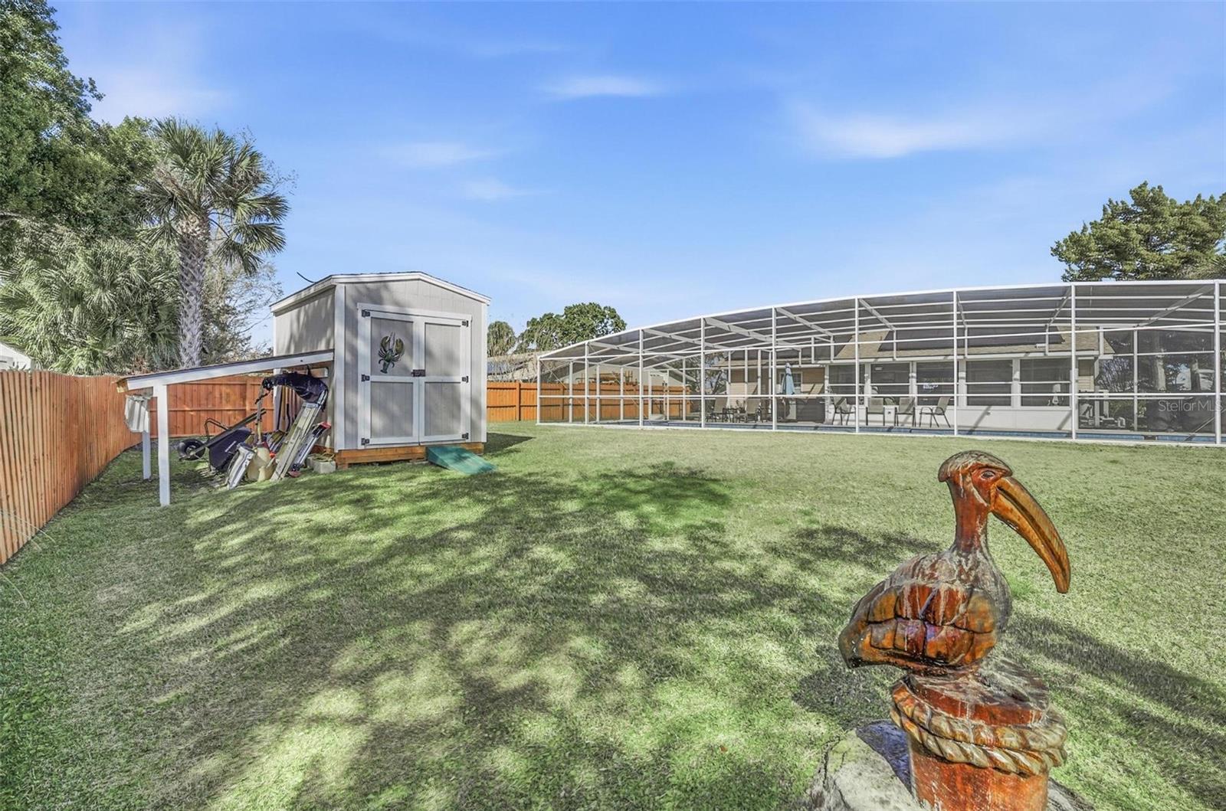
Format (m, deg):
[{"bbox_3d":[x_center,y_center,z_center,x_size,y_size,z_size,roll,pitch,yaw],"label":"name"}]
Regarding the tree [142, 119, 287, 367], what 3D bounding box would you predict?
[{"bbox_3d":[-12.750,-4.100,17.600,3.800,10.100,3.800,-1,1,-36],"label":"tree"}]

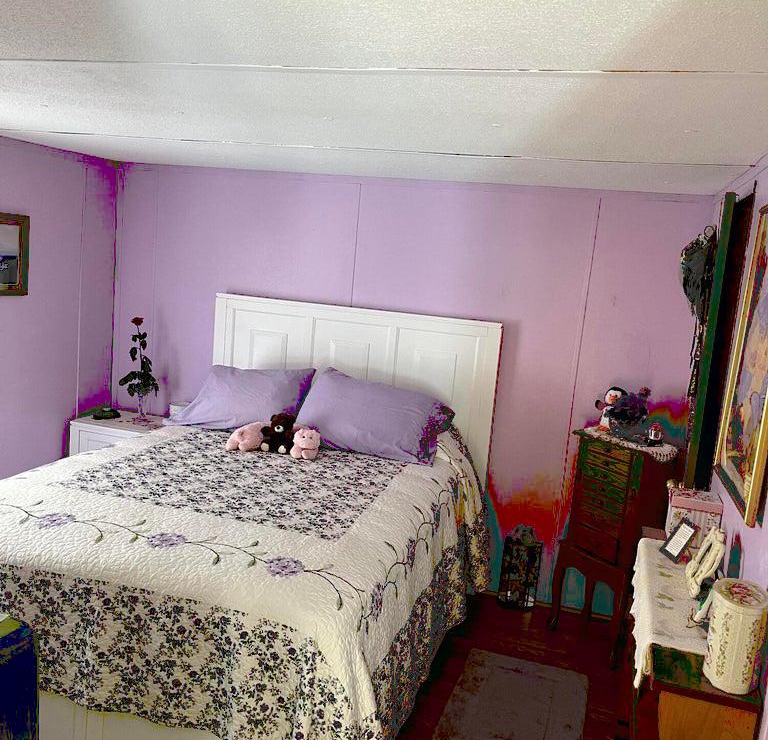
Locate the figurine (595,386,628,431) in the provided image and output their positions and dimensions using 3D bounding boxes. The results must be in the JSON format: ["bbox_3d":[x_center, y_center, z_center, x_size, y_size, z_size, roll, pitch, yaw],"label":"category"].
[{"bbox_3d":[1.111,0.194,3.732,0.170,0.208,0.115,13,12,40],"label":"figurine"}]

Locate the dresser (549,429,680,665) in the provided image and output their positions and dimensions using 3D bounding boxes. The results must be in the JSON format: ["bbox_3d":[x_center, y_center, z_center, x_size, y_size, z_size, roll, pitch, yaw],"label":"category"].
[{"bbox_3d":[1.088,0.822,3.636,0.300,1.000,0.390,-1,11,-33],"label":"dresser"}]

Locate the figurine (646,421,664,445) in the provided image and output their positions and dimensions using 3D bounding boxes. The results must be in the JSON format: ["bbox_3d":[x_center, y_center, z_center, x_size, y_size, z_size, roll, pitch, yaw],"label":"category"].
[{"bbox_3d":[1.258,0.293,3.520,0.076,0.108,0.072,12,11,36],"label":"figurine"}]

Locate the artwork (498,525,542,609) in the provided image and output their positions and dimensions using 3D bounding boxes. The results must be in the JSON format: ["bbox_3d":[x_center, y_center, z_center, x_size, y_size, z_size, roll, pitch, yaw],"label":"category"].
[{"bbox_3d":[0.712,1.023,3.990,0.185,0.425,0.130,8,10,20],"label":"artwork"}]

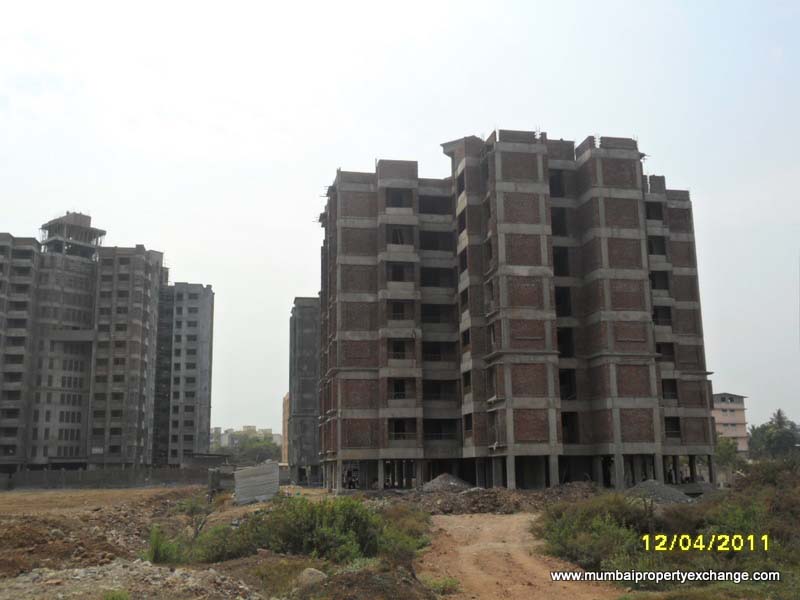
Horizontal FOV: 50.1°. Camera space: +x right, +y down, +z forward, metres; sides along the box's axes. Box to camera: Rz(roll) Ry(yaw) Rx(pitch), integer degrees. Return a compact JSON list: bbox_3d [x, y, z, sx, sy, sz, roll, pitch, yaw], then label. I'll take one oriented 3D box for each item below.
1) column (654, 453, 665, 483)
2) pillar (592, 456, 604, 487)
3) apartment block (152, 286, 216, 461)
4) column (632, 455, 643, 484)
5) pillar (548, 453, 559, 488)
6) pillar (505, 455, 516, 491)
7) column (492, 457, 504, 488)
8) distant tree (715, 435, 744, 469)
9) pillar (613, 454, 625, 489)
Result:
[{"bbox_3d":[17.105,11.294,56.300,0.430,2.290,0.400,1,-11,-10],"label":"column"},{"bbox_3d":[13.499,11.746,58.300,0.430,2.290,0.420,1,-11,-10],"label":"pillar"},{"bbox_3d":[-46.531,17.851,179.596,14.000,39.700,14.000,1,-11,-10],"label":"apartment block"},{"bbox_3d":[16.957,12.235,61.000,0.430,2.290,0.420,1,-11,-10],"label":"column"},{"bbox_3d":[9.852,11.059,54.600,0.450,2.290,0.420,1,-11,-10],"label":"pillar"},{"bbox_3d":[7.055,11.020,54.200,0.430,2.290,0.400,1,-11,-10],"label":"pillar"},{"bbox_3d":[6.549,11.627,57.200,0.450,2.290,0.480,1,-11,-10],"label":"column"},{"bbox_3d":[40.460,19.173,105.000,3.600,5.400,3.500,1,-11,-10],"label":"distant tree"},{"bbox_3d":[14.311,11.234,55.800,0.450,2.290,0.420,1,-11,-10],"label":"pillar"}]

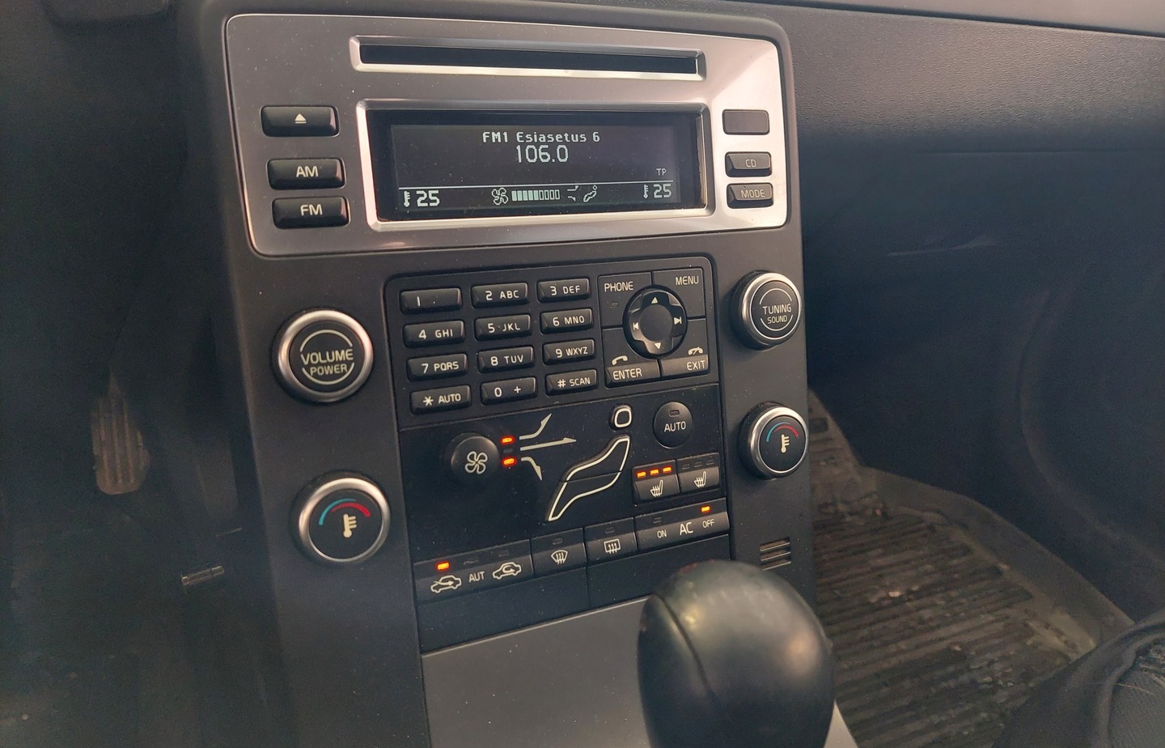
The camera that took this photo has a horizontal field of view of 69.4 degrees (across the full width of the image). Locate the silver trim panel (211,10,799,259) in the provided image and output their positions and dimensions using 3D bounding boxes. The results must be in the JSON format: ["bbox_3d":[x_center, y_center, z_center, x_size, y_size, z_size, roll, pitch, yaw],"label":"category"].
[{"bbox_3d":[-0.016,-0.087,0.313,0.212,0.078,0.014,-7,5,-24],"label":"silver trim panel"}]

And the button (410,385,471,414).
[{"bbox_3d":[-0.048,0.009,0.285,0.020,0.008,0.004,-7,5,-25],"label":"button"}]

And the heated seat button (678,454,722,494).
[{"bbox_3d":[0.048,0.041,0.344,0.018,0.014,0.005,-7,5,-24],"label":"heated seat button"}]

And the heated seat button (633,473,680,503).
[{"bbox_3d":[0.029,0.044,0.323,0.019,0.008,0.004,-7,5,-25],"label":"heated seat button"}]

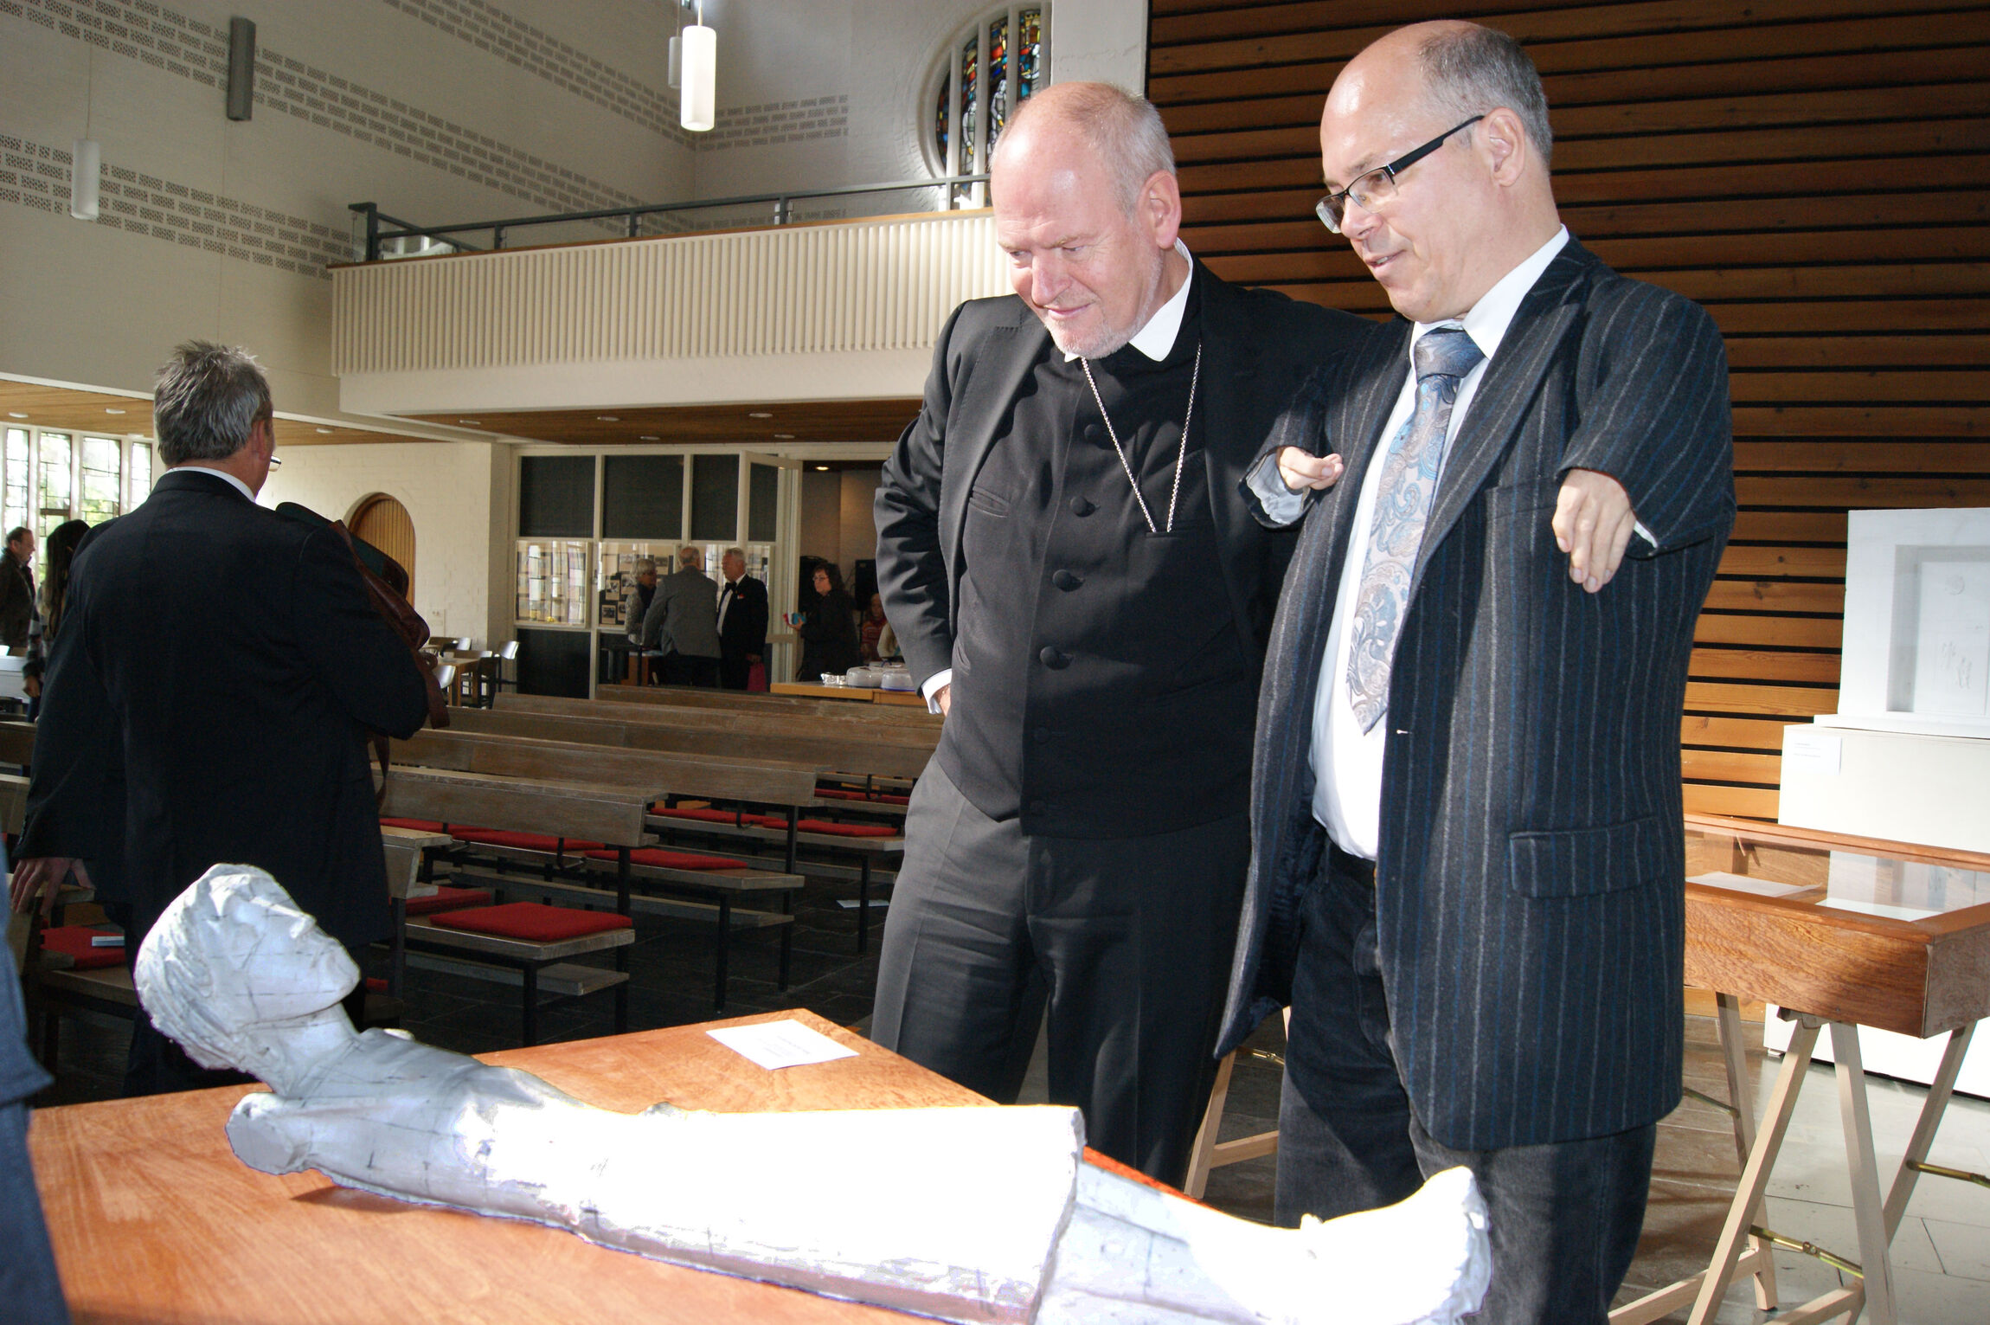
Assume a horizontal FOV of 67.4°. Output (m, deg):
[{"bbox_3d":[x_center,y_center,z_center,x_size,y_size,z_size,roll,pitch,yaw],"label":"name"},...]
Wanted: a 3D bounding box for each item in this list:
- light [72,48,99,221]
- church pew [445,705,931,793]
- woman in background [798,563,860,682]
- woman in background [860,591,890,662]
[{"bbox_3d":[-5.117,-2.976,8.400,0.150,0.953,0.150,0,3,-31],"label":"light"},{"bbox_3d":[-1.960,0.676,6.933,3.426,0.773,0.770,3,3,24],"label":"church pew"},{"bbox_3d":[-1.254,0.061,11.339,0.420,1.620,0.470,0,3,-30],"label":"woman in background"},{"bbox_3d":[-1.076,0.072,13.533,0.460,1.399,0.400,2,3,0],"label":"woman in background"}]

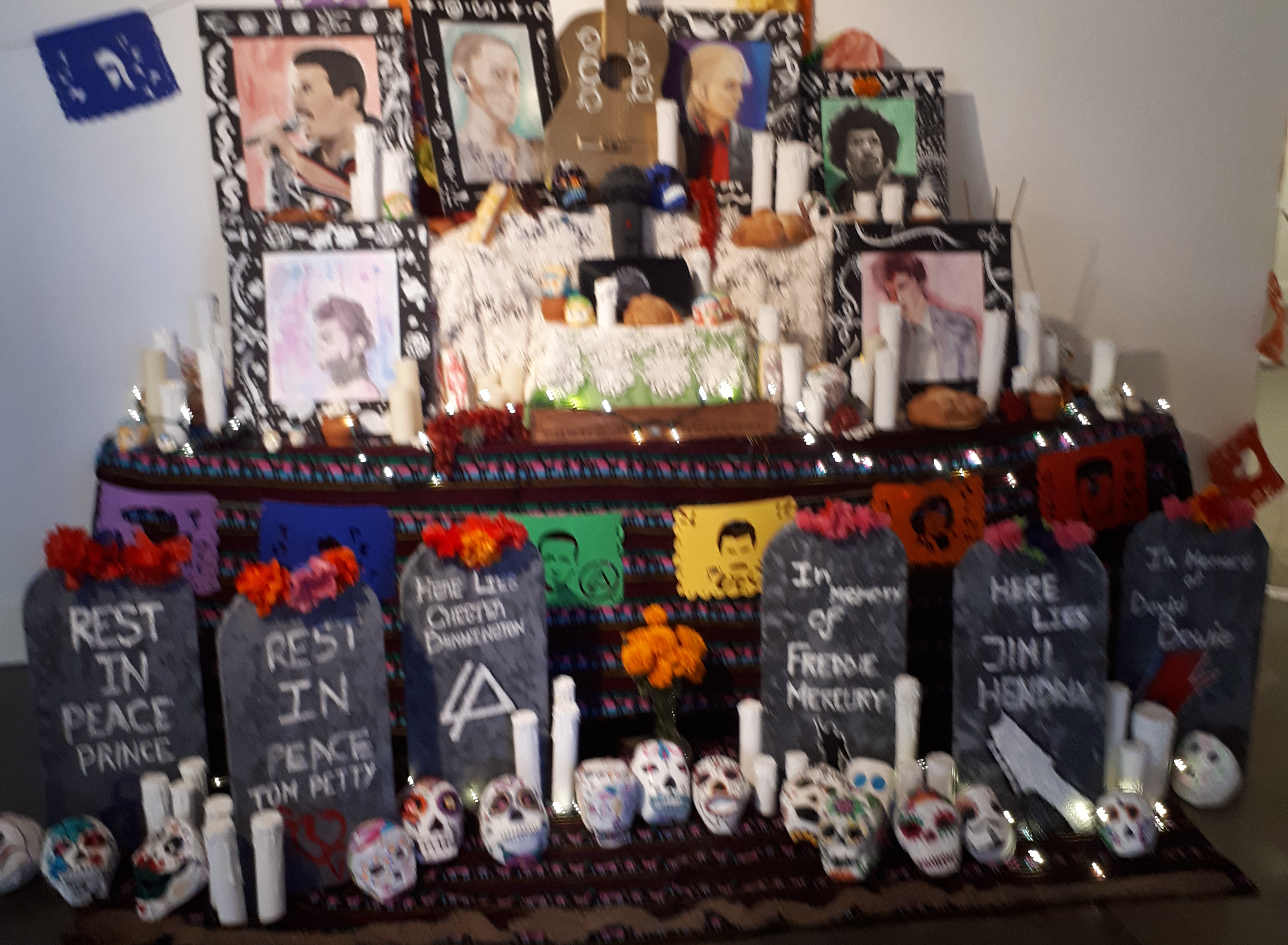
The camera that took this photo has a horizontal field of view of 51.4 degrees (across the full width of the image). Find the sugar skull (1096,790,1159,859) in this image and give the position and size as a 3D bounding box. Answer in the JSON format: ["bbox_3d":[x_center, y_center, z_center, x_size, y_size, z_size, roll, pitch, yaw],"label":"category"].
[{"bbox_3d":[0.978,0.701,2.719,0.120,0.135,0.115,7,6,27],"label":"sugar skull"}]

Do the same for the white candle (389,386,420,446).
[{"bbox_3d":[-0.550,-0.133,3.093,0.058,0.122,0.058,-2,12,-6],"label":"white candle"}]

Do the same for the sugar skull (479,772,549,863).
[{"bbox_3d":[-0.258,0.690,2.670,0.135,0.165,0.145,-3,-10,-7],"label":"sugar skull"}]

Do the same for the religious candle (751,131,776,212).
[{"bbox_3d":[0.262,-0.638,2.955,0.046,0.223,0.046,-2,16,-2],"label":"religious candle"}]

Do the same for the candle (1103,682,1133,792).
[{"bbox_3d":[1.000,0.568,2.837,0.053,0.255,0.053,-2,12,-6],"label":"candle"}]

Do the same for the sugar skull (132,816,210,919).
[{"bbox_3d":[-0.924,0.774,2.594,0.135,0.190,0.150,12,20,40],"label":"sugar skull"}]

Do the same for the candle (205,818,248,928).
[{"bbox_3d":[-0.725,0.693,2.322,0.048,0.186,0.048,-2,16,-2],"label":"candle"}]

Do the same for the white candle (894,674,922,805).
[{"bbox_3d":[0.516,0.530,2.615,0.047,0.274,0.047,-2,16,-2],"label":"white candle"}]

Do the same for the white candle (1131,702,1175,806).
[{"bbox_3d":[1.108,0.610,2.914,0.077,0.210,0.077,-2,15,-6],"label":"white candle"}]

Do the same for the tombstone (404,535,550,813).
[{"bbox_3d":[-0.366,0.425,2.864,0.302,0.580,0.040,-2,3,-5],"label":"tombstone"}]

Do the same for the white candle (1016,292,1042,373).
[{"bbox_3d":[0.864,-0.299,2.960,0.045,0.199,0.045,-2,16,-2],"label":"white candle"}]

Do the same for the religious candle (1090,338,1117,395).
[{"bbox_3d":[1.154,-0.250,3.364,0.056,0.160,0.056,-3,16,-5],"label":"religious candle"}]

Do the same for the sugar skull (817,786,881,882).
[{"bbox_3d":[0.410,0.725,2.663,0.130,0.180,0.140,7,10,29],"label":"sugar skull"}]

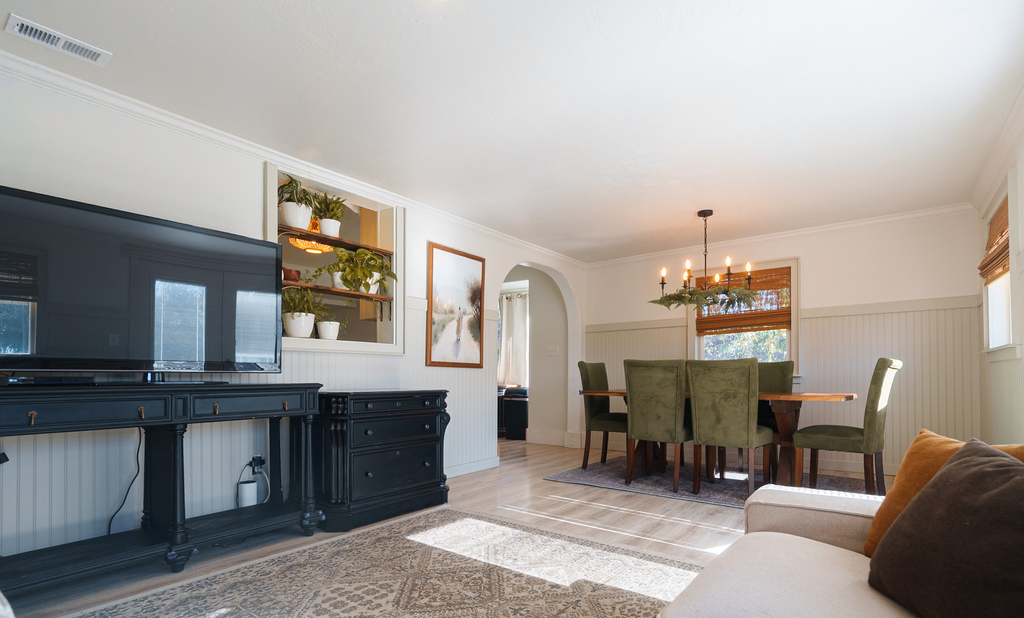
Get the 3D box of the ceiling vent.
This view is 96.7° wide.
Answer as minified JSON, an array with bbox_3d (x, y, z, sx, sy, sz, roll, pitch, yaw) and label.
[{"bbox_3d":[-1.897,-1.117,1.915,0.155,0.020,0.302,-6,-8,40],"label":"ceiling vent"}]

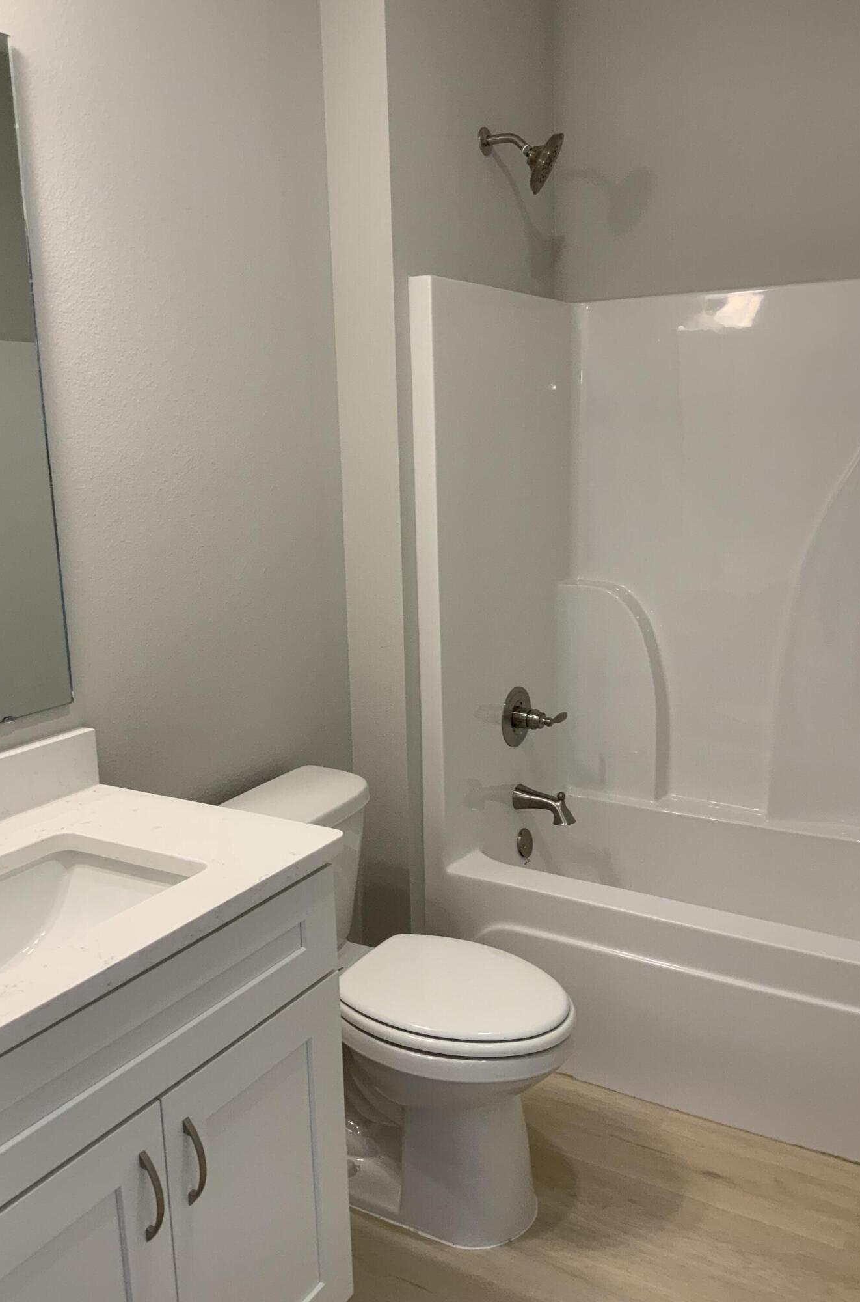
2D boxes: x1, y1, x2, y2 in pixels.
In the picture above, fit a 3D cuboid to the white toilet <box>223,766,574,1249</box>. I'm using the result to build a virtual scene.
[{"bbox_3d":[-0.066,0.709,2.194,0.755,0.772,0.430,5,13,31],"label":"white toilet"}]

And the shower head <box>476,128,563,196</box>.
[{"bbox_3d":[0.229,-1.190,2.641,0.208,0.169,0.140,5,13,31],"label":"shower head"}]

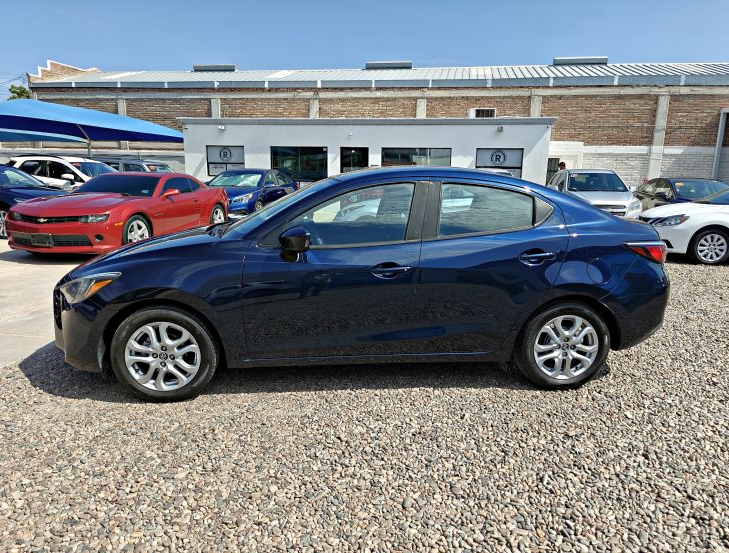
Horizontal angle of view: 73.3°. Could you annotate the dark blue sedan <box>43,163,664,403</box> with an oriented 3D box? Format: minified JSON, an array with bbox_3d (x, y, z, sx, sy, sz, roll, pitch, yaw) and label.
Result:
[{"bbox_3d":[0.015,-0.111,3.795,4.360,1.480,1.720,0,12,-6],"label":"dark blue sedan"}]

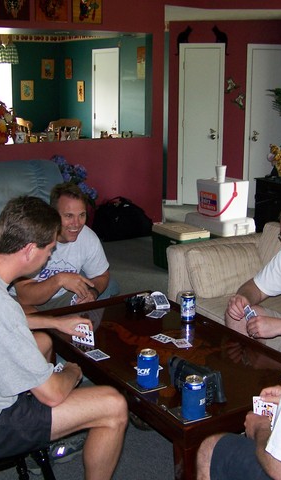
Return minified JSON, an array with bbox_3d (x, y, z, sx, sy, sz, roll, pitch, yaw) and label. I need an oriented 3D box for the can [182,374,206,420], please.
[{"bbox_3d":[0.166,0.491,2.023,0.076,0.126,0.076,0,12,0],"label":"can"}]

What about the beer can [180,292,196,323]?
[{"bbox_3d":[0.218,0.299,2.895,0.066,0.122,0.066,0,12,0],"label":"beer can"}]

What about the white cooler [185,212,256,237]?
[{"bbox_3d":[0.731,-0.022,6.021,0.364,0.415,0.618,-8,16,-30],"label":"white cooler"}]

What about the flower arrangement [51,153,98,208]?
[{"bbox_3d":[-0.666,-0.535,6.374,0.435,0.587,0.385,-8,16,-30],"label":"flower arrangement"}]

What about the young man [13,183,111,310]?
[{"bbox_3d":[-0.432,0.217,3.249,0.580,1.050,0.780,-7,14,-29],"label":"young man"}]

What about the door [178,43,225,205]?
[{"bbox_3d":[0.793,-1.471,8.417,0.577,2.086,0.091,3,14,11],"label":"door"}]

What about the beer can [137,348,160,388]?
[{"bbox_3d":[0.028,0.463,2.350,0.074,0.124,0.074,0,14,0],"label":"beer can"}]

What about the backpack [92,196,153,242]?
[{"bbox_3d":[-0.206,-0.237,6.885,0.608,0.415,0.294,-8,16,-30],"label":"backpack"}]

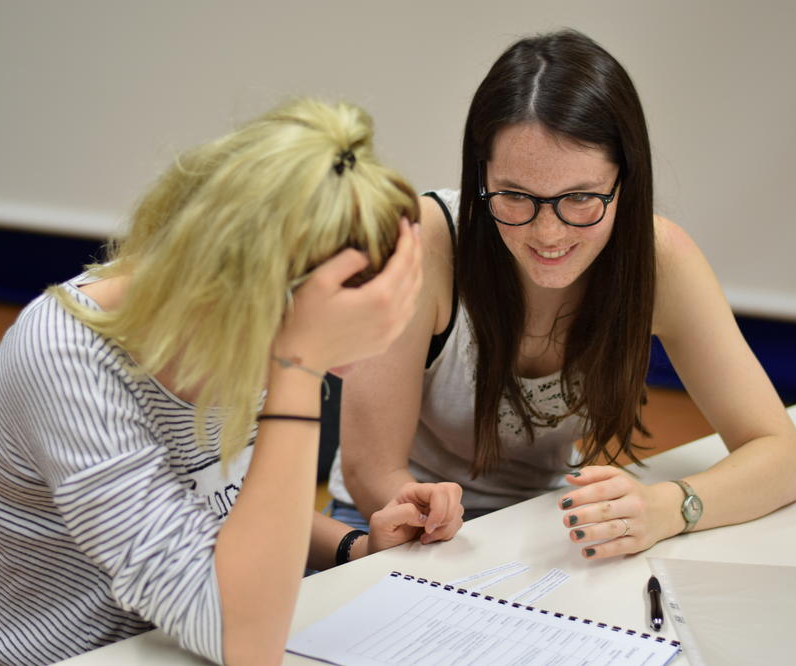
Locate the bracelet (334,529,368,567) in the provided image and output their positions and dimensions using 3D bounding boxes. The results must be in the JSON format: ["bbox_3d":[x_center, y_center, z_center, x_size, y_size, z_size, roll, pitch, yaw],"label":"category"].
[{"bbox_3d":[-0.042,0.221,2.045,0.012,0.056,0.052,17,0,28],"label":"bracelet"}]

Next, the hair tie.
[{"bbox_3d":[-0.045,-0.145,1.765,0.024,0.012,0.022,8,-30,0],"label":"hair tie"}]

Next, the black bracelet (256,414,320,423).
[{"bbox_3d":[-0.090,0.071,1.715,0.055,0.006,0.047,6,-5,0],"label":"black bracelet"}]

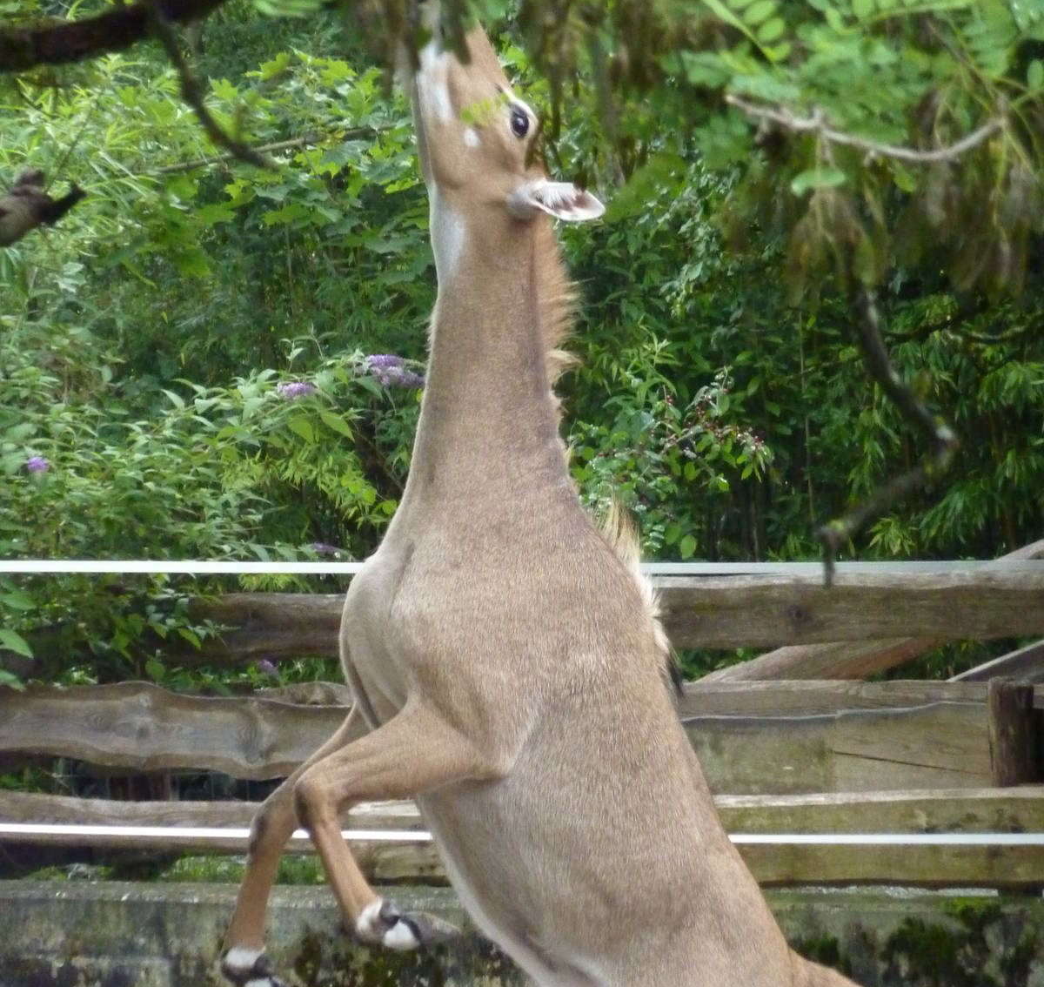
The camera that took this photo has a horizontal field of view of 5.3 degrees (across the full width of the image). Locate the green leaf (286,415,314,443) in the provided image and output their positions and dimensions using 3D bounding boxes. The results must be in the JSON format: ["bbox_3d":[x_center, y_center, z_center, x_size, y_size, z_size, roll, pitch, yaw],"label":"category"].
[{"bbox_3d":[-0.566,-0.164,28.500,0.055,0.086,0.045,-40,0,0],"label":"green leaf"}]

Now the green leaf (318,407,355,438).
[{"bbox_3d":[-0.471,-0.179,28.500,0.116,0.050,0.045,41,0,0],"label":"green leaf"}]

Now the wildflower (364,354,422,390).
[{"bbox_3d":[-0.326,-0.310,28.500,0.158,0.091,0.100,0,1,0],"label":"wildflower"}]

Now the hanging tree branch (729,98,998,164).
[{"bbox_3d":[0.430,-0.454,14.000,0.349,0.087,0.120,0,1,0],"label":"hanging tree branch"}]

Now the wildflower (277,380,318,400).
[{"bbox_3d":[-0.573,-0.263,28.500,0.105,0.047,0.055,0,1,0],"label":"wildflower"}]

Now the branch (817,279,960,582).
[{"bbox_3d":[0.484,-0.086,14.800,0.189,0.406,0.150,0,1,0],"label":"branch"}]

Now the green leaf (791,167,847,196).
[{"bbox_3d":[0.372,-0.390,14.000,0.071,0.035,0.035,0,1,0],"label":"green leaf"}]

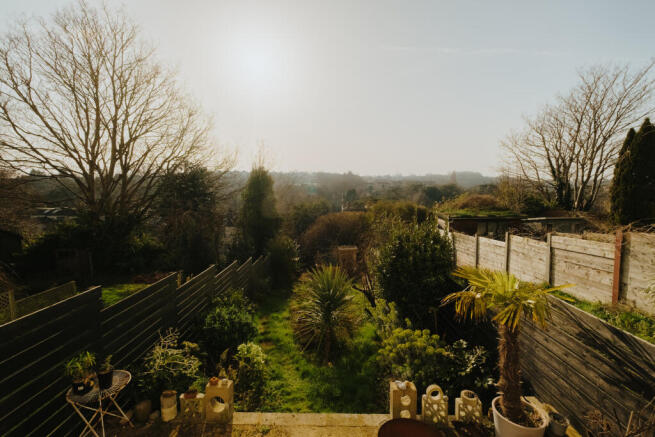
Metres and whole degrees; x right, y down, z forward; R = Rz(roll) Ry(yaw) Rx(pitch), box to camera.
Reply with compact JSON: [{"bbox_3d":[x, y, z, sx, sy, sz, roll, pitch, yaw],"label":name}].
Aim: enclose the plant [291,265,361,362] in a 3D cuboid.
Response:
[{"bbox_3d":[-0.040,2.058,5.775,1.450,2.050,1.400,0,4,0],"label":"plant"}]

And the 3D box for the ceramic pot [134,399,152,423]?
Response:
[{"bbox_3d":[-2.410,2.517,3.594,0.170,0.230,0.170,0,4,0],"label":"ceramic pot"}]

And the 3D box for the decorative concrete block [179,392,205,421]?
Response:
[{"bbox_3d":[-1.775,2.478,3.581,0.290,0.310,0.100,0,4,0],"label":"decorative concrete block"}]

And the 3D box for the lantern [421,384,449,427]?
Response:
[{"bbox_3d":[1.370,2.392,3.519,0.300,0.490,0.120,0,4,0],"label":"lantern"}]

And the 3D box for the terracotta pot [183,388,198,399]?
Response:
[{"bbox_3d":[-1.690,2.149,3.370,0.155,0.085,0.145,0,4,0],"label":"terracotta pot"}]

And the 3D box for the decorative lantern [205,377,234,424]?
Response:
[{"bbox_3d":[-1.405,2.390,3.574,0.295,0.485,0.155,0,4,0],"label":"decorative lantern"}]

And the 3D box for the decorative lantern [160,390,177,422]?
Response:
[{"bbox_3d":[-2.090,2.464,3.590,0.165,0.335,0.155,0,4,0],"label":"decorative lantern"}]

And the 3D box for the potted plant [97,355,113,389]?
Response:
[{"bbox_3d":[-2.580,1.782,3.176,0.140,0.360,0.140,0,4,0],"label":"potted plant"}]

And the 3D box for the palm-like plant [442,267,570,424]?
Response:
[{"bbox_3d":[1.970,1.442,3.090,1.350,1.650,1.250,0,4,0],"label":"palm-like plant"}]

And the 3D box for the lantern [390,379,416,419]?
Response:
[{"bbox_3d":[0.985,2.406,3.560,0.295,0.455,0.160,0,4,0],"label":"lantern"}]

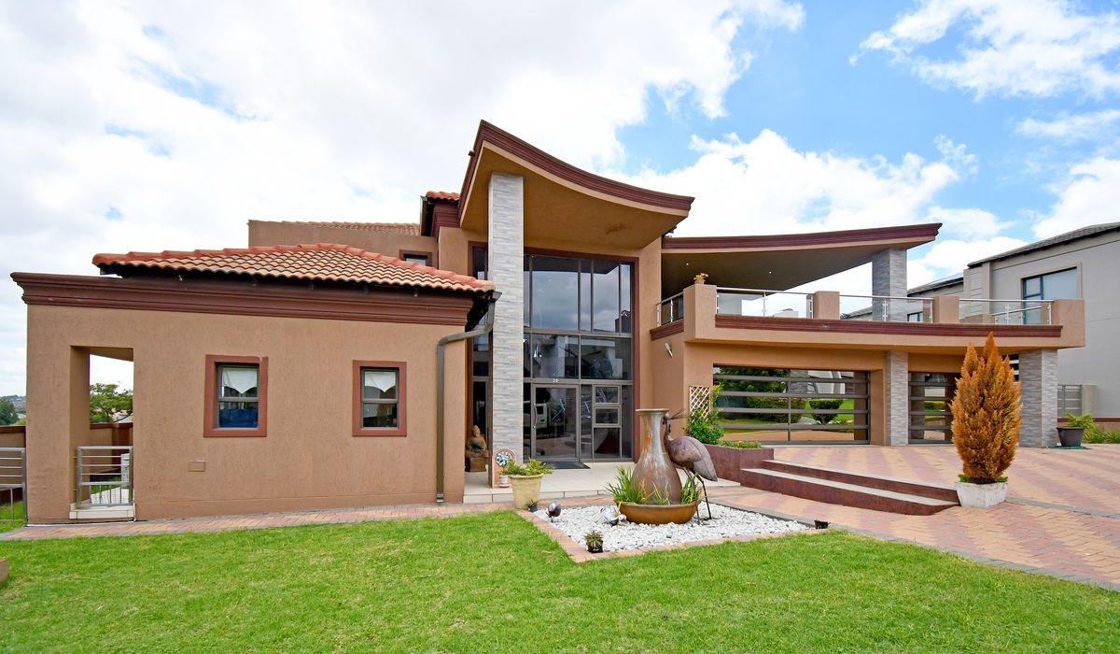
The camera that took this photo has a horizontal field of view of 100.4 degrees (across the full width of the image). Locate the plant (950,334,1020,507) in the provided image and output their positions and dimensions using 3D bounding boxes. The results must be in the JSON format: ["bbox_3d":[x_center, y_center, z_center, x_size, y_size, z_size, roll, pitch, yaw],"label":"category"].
[{"bbox_3d":[5.147,1.124,5.650,0.680,2.060,0.680,2,-6,-17],"label":"plant"}]

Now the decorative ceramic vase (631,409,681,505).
[{"bbox_3d":[1.325,1.800,6.400,0.680,1.330,0.680,0,0,0],"label":"decorative ceramic vase"}]

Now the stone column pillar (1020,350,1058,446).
[{"bbox_3d":[13.450,1.990,13.120,0.620,2.690,0.520,0,0,-15],"label":"stone column pillar"}]

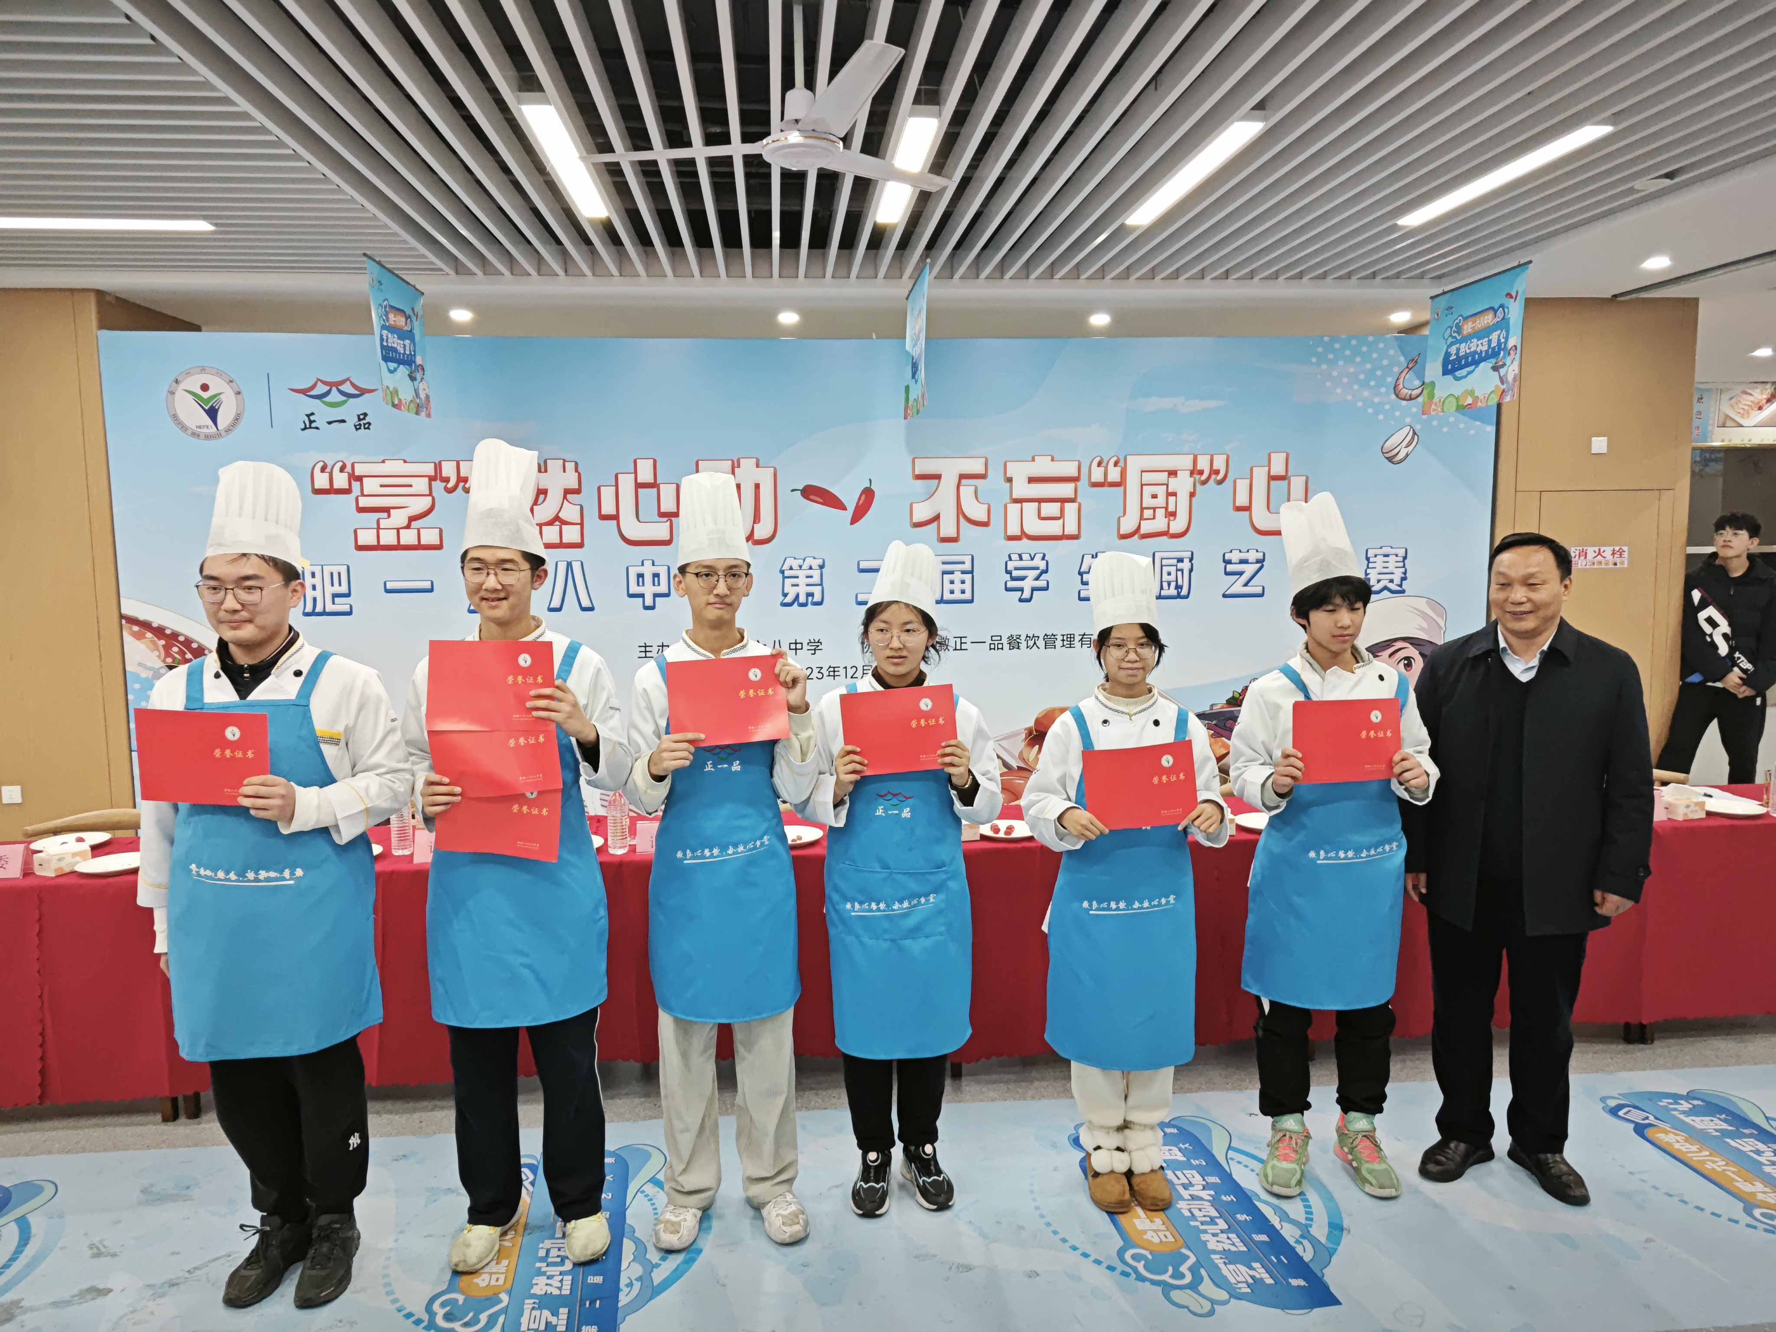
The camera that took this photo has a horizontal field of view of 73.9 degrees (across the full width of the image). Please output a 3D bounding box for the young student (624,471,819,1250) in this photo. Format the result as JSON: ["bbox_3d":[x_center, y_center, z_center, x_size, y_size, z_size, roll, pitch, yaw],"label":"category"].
[{"bbox_3d":[-0.403,0.483,2.918,0.500,1.900,0.380,-1,6,-6],"label":"young student"}]

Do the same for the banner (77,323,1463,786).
[{"bbox_3d":[-0.234,-0.380,6.251,7.235,2.723,0.060,-1,6,-5],"label":"banner"}]

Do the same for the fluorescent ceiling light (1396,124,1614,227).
[{"bbox_3d":[2.238,-1.817,4.376,0.100,0.050,1.200,-1,6,-5],"label":"fluorescent ceiling light"}]

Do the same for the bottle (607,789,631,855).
[{"bbox_3d":[-0.866,0.477,3.807,0.066,0.230,0.066,-1,6,-5],"label":"bottle"}]

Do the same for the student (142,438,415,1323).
[{"bbox_3d":[-1.403,0.504,2.722,0.580,1.920,0.400,0,6,1],"label":"student"}]

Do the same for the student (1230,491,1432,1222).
[{"bbox_3d":[1.157,0.474,3.087,0.519,1.840,0.420,-1,6,-1],"label":"student"}]

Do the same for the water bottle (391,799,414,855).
[{"bbox_3d":[-1.559,0.488,3.775,0.066,0.225,0.066,-1,6,-5],"label":"water bottle"}]

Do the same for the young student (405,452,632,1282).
[{"bbox_3d":[-0.892,0.457,2.832,0.530,1.980,0.400,-1,6,-5],"label":"young student"}]

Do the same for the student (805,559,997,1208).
[{"bbox_3d":[0.037,0.547,3.053,0.516,1.727,0.420,-1,6,1],"label":"student"}]

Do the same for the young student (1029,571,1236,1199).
[{"bbox_3d":[0.630,0.563,3.062,0.540,1.690,0.380,0,6,6],"label":"young student"}]

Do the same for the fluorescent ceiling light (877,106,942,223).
[{"bbox_3d":[0.054,-1.730,4.135,0.092,0.045,1.200,-1,6,-5],"label":"fluorescent ceiling light"}]

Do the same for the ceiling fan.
[{"bbox_3d":[-0.247,-1.497,3.012,1.100,0.390,1.060,-1,6,-5],"label":"ceiling fan"}]

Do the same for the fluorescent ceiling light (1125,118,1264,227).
[{"bbox_3d":[1.061,-1.751,4.209,0.092,0.045,1.200,-1,6,-5],"label":"fluorescent ceiling light"}]

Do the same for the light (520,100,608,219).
[{"bbox_3d":[-1.103,-1.756,4.108,0.100,0.050,1.200,-1,6,-5],"label":"light"}]

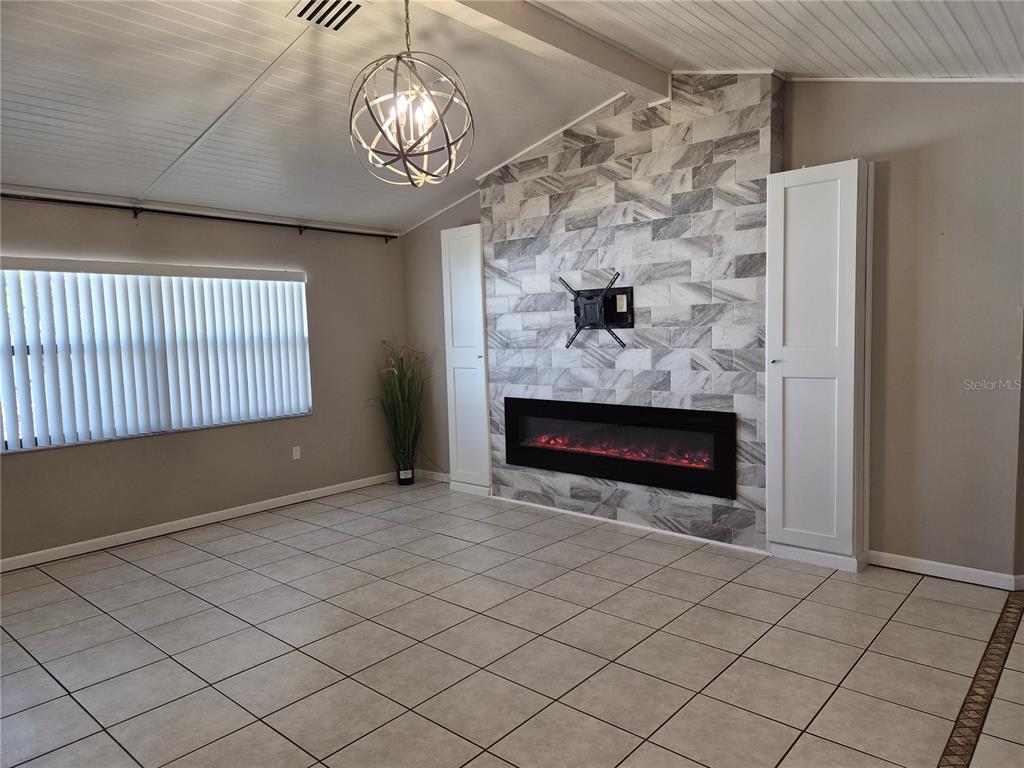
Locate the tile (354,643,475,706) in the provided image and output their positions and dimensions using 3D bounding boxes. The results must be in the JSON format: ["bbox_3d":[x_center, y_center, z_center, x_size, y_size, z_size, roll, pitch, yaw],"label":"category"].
[{"bbox_3d":[-0.413,1.255,2.935,0.401,0.012,0.401,3,6,41],"label":"tile"}]

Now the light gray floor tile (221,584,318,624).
[{"bbox_3d":[-1.327,1.214,3.740,0.401,0.012,0.401,3,6,41],"label":"light gray floor tile"}]

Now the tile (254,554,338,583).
[{"bbox_3d":[-1.367,1.169,4.339,0.402,0.010,0.402,3,6,41],"label":"tile"}]

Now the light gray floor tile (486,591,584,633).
[{"bbox_3d":[0.124,1.194,3.541,0.401,0.012,0.401,3,6,41],"label":"light gray floor tile"}]

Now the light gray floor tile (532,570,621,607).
[{"bbox_3d":[0.387,1.159,3.853,0.402,0.010,0.402,2,6,41],"label":"light gray floor tile"}]

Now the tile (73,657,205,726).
[{"bbox_3d":[-1.582,1.305,2.890,0.406,0.010,0.406,3,6,41],"label":"tile"}]

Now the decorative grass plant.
[{"bbox_3d":[-1.037,0.283,6.577,0.470,1.380,0.420,-2,5,-9],"label":"decorative grass plant"}]

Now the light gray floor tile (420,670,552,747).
[{"bbox_3d":[-0.112,1.292,2.717,0.409,0.010,0.409,3,6,41],"label":"light gray floor tile"}]

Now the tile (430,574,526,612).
[{"bbox_3d":[-0.184,1.200,3.882,0.409,0.010,0.409,3,6,41],"label":"tile"}]

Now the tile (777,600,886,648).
[{"bbox_3d":[1.572,1.176,3.364,0.402,0.010,0.402,3,6,41],"label":"tile"}]

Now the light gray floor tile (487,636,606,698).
[{"bbox_3d":[0.160,1.238,2.970,0.401,0.012,0.401,3,6,41],"label":"light gray floor tile"}]

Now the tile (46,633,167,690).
[{"bbox_3d":[-1.863,1.275,3.134,0.401,0.012,0.401,3,6,41],"label":"tile"}]

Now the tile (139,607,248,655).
[{"bbox_3d":[-1.596,1.242,3.425,0.402,0.010,0.402,2,6,41],"label":"tile"}]

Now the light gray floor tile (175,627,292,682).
[{"bbox_3d":[-1.316,1.281,3.229,0.409,0.010,0.409,3,6,41],"label":"light gray floor tile"}]

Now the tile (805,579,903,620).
[{"bbox_3d":[1.841,1.145,3.666,0.402,0.010,0.402,3,6,41],"label":"tile"}]

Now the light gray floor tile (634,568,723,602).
[{"bbox_3d":[0.965,1.146,3.879,0.401,0.012,0.401,3,6,41],"label":"light gray floor tile"}]

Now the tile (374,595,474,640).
[{"bbox_3d":[-0.458,1.232,3.573,0.409,0.010,0.409,3,6,41],"label":"tile"}]

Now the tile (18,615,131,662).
[{"bbox_3d":[-2.193,1.276,3.423,0.406,0.010,0.406,3,6,41],"label":"tile"}]

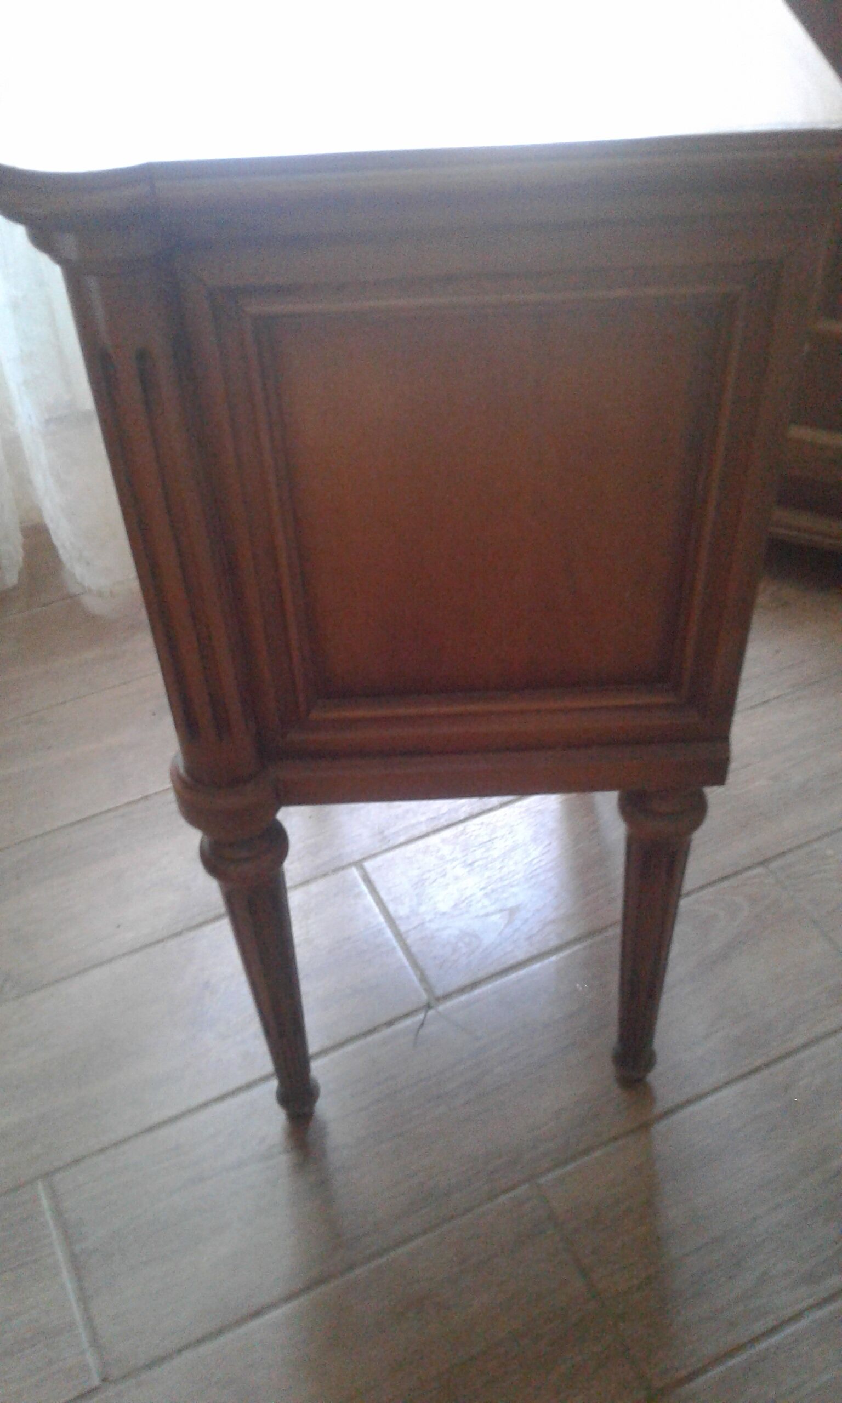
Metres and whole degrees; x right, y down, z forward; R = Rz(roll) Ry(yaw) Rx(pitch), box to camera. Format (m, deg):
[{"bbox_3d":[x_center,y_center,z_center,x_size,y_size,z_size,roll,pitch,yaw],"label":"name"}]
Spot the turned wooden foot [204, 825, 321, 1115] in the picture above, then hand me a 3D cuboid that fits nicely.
[{"bbox_3d":[-0.091,0.173,0.722,0.050,0.298,0.050,-2,41,1],"label":"turned wooden foot"}]

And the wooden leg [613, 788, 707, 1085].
[{"bbox_3d":[0.141,0.149,0.727,0.050,0.307,0.050,-2,41,1],"label":"wooden leg"}]

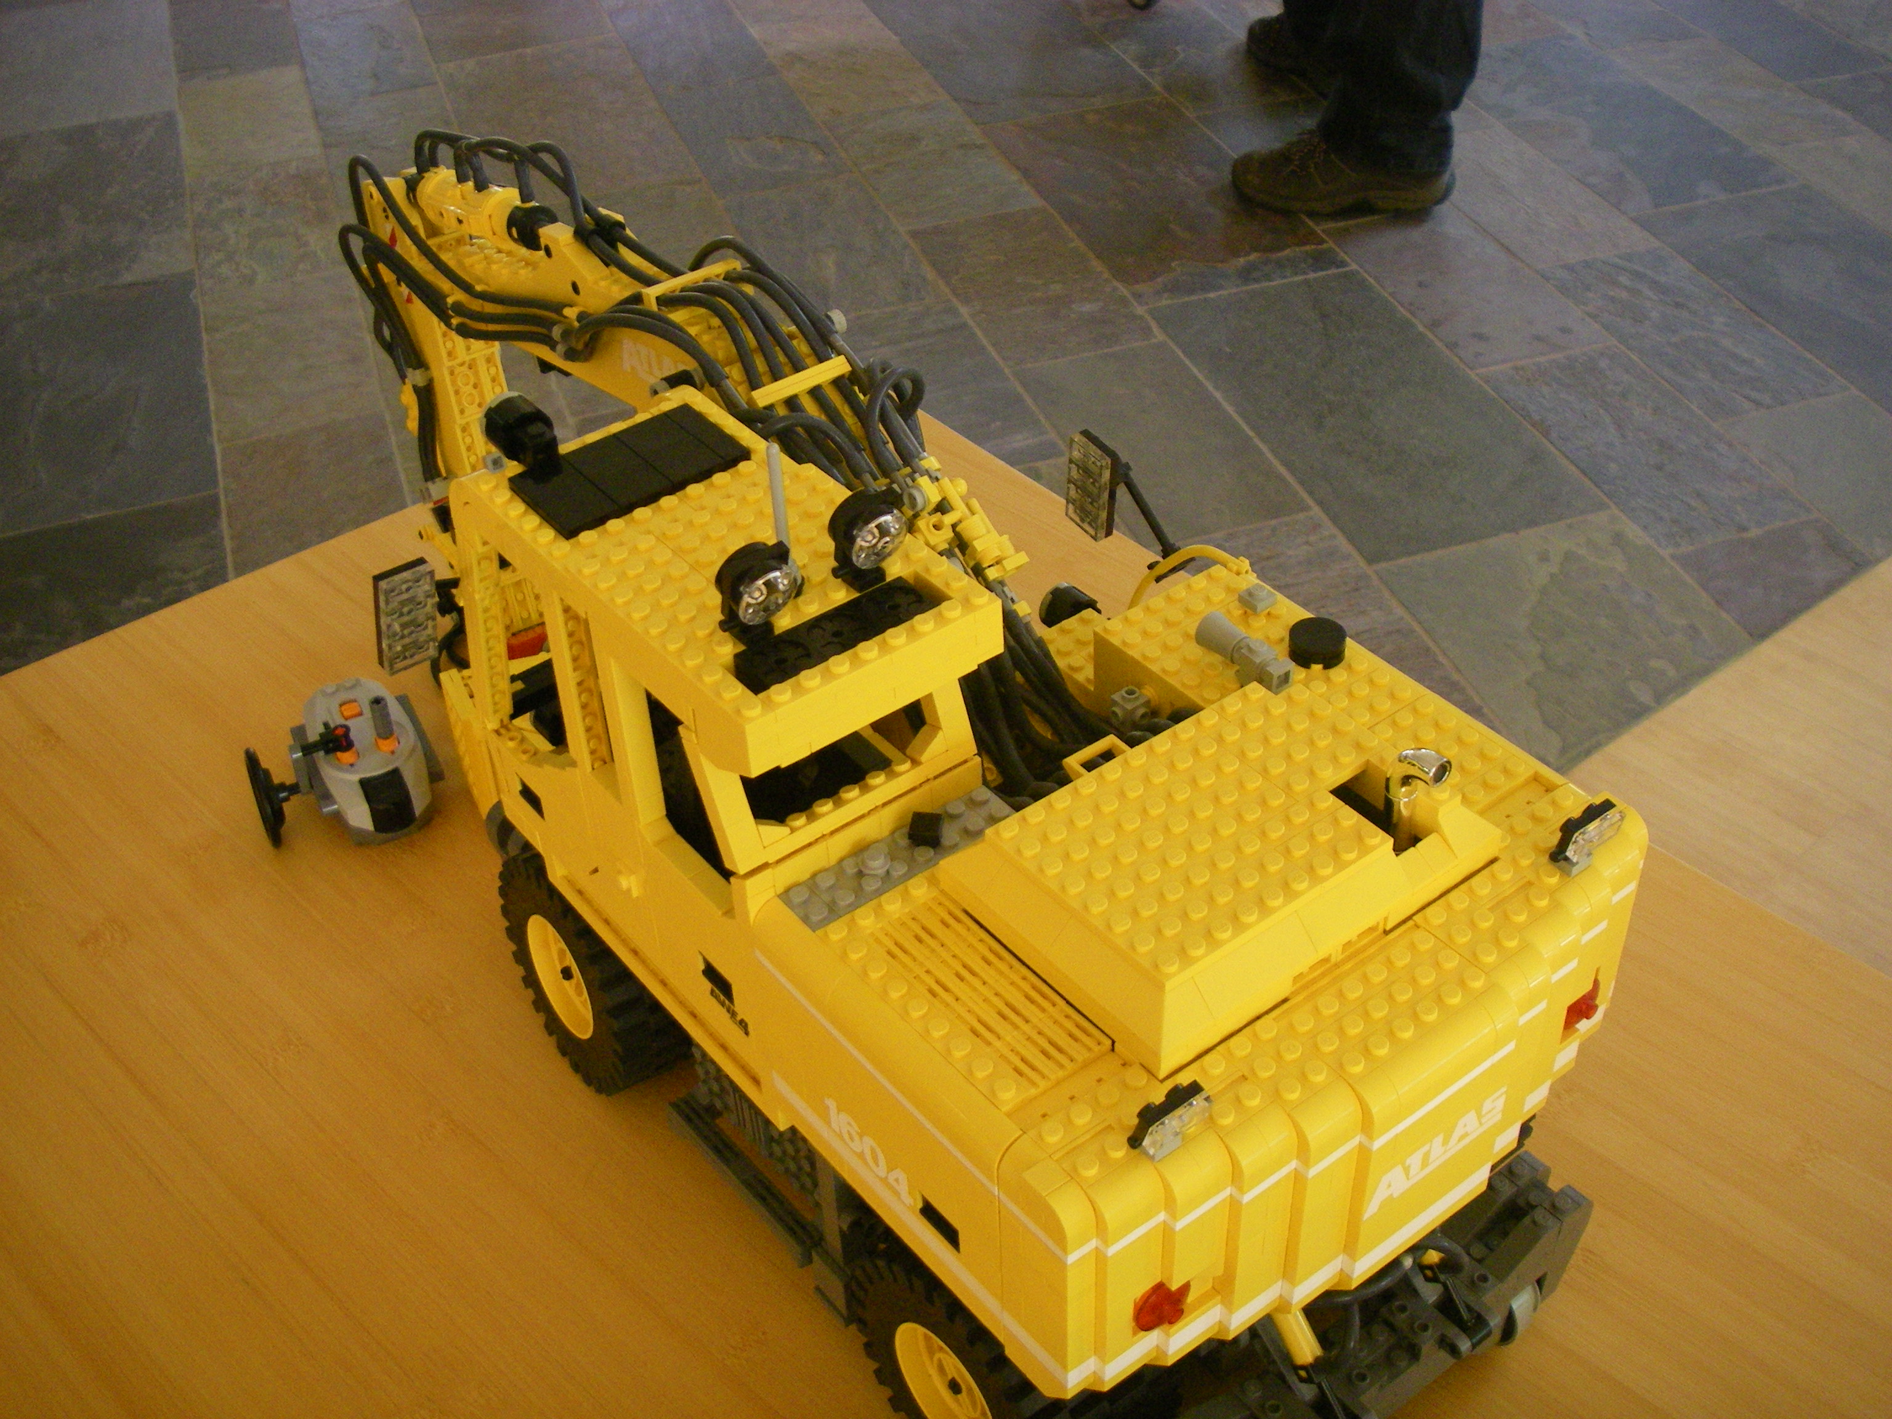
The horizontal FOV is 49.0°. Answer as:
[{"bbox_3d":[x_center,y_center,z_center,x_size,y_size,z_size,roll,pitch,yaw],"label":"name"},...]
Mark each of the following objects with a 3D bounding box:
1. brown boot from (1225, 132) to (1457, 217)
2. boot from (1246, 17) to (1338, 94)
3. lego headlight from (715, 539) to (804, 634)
[{"bbox_3d":[0.552,-0.775,2.888,0.297,0.135,0.110,2,40,7],"label":"brown boot"},{"bbox_3d":[0.597,-1.057,3.228,0.110,0.135,0.297,-30,46,-28],"label":"boot"},{"bbox_3d":[-0.043,-0.027,0.471,0.019,0.022,0.013,-28,45,-26],"label":"lego headlight"}]

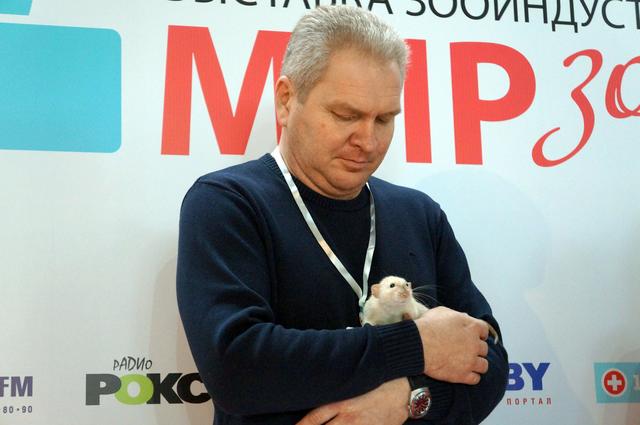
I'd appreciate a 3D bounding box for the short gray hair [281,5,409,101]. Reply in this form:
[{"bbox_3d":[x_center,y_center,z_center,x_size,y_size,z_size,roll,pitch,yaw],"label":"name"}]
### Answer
[{"bbox_3d":[0.036,-0.207,1.730,0.176,0.180,0.200,0,24,-28],"label":"short gray hair"}]

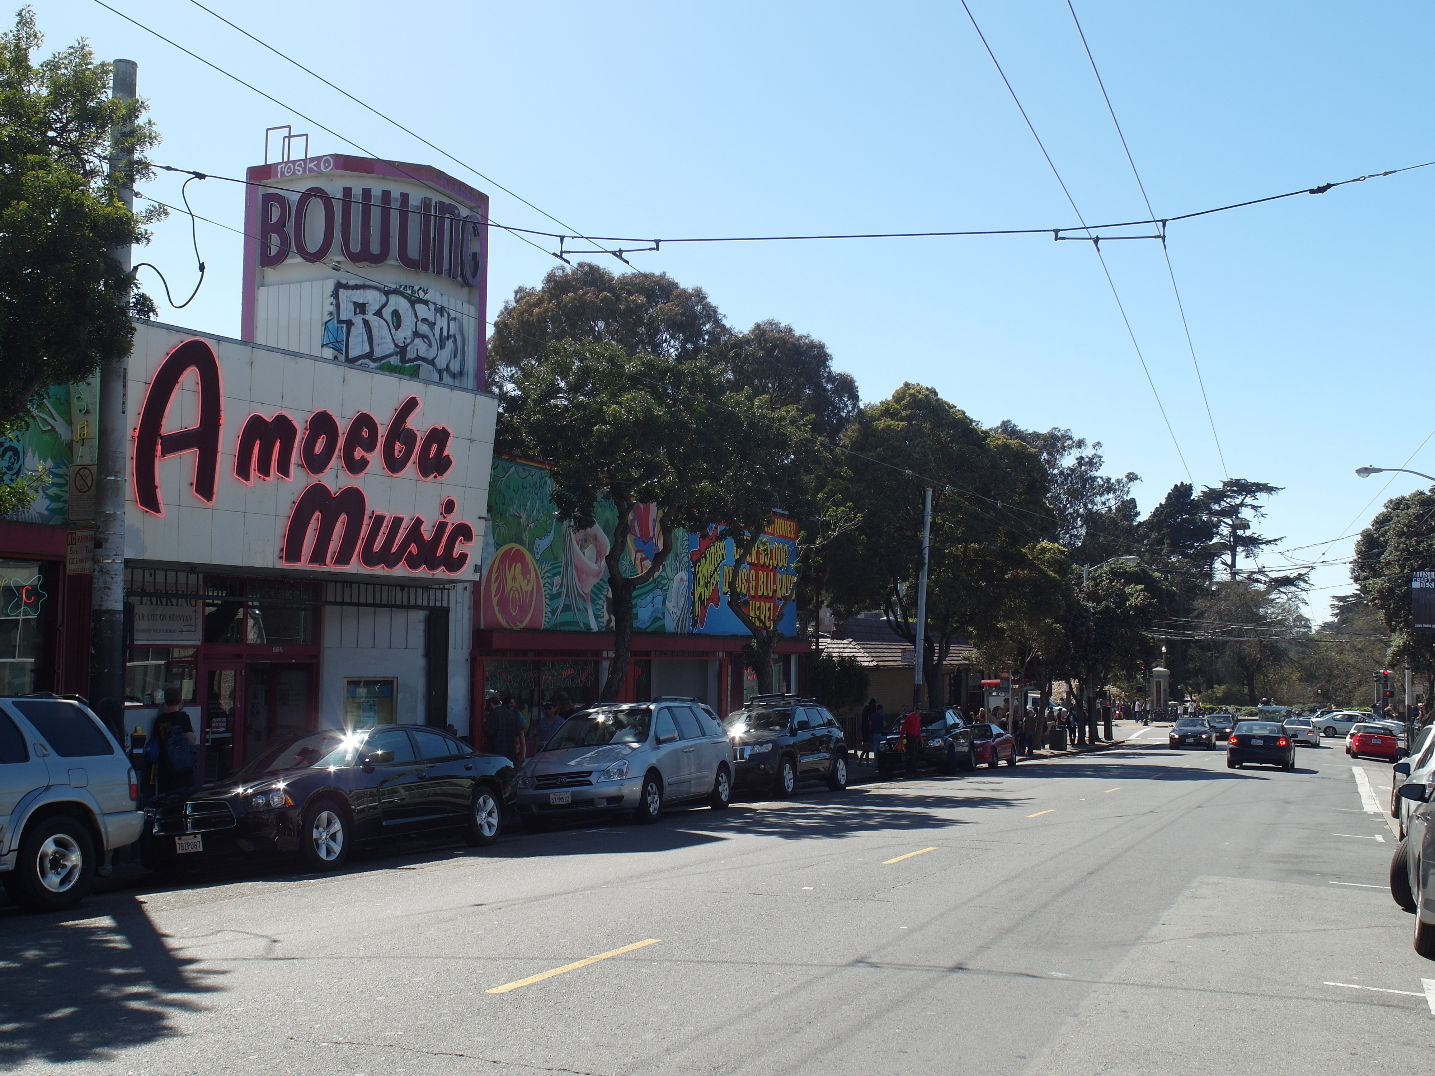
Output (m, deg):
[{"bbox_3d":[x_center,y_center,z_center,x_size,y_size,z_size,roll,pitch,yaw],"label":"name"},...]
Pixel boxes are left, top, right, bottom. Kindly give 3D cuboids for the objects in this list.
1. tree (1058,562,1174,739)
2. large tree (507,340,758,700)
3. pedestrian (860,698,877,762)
[{"bbox_3d":[20.326,5.745,72.409,5.800,9.510,5.800,-2,-5,24],"label":"tree"},{"bbox_3d":[-1.804,0.472,26.749,4.600,8.500,4.600,-1,-5,24],"label":"large tree"},{"bbox_3d":[4.220,5.402,39.451,0.360,1.850,0.500,4,-6,-37],"label":"pedestrian"}]

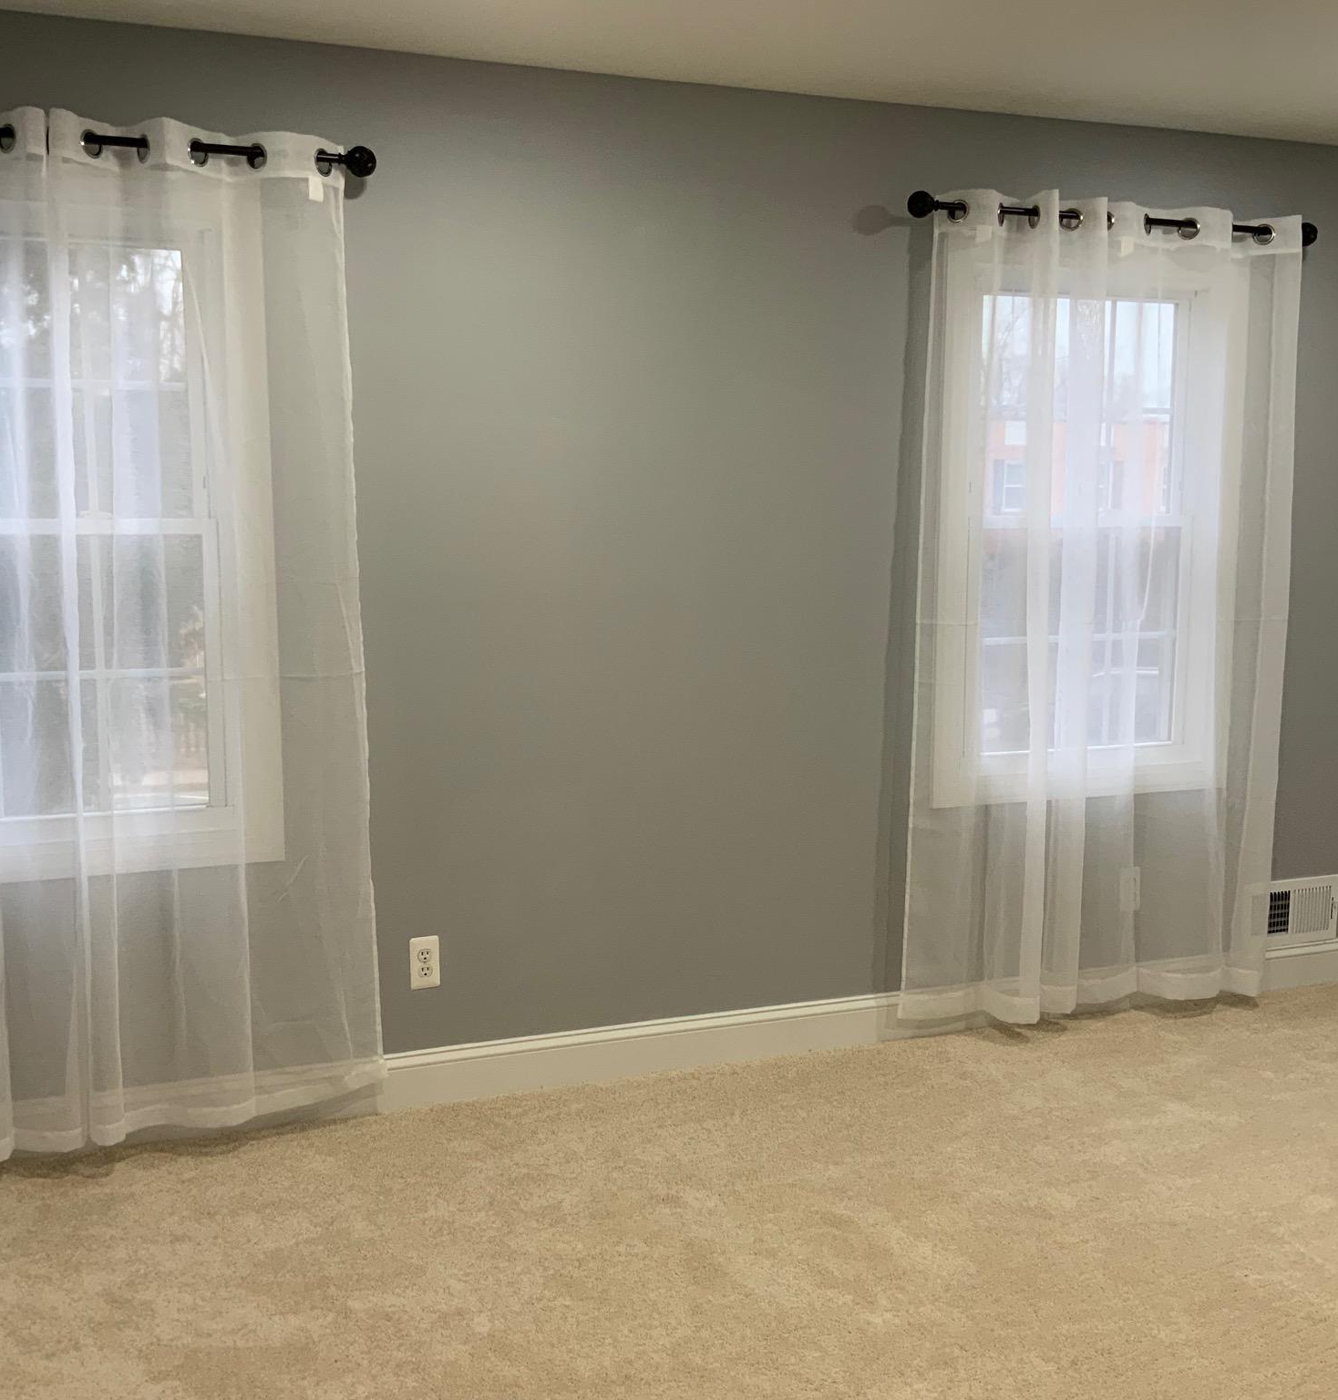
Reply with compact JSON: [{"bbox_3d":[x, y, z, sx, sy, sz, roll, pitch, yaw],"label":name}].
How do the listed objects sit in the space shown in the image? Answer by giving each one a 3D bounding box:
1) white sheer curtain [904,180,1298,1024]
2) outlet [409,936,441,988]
[{"bbox_3d":[1.148,-0.220,4.125,1.176,2.136,0.120,-3,8,-21],"label":"white sheer curtain"},{"bbox_3d":[-0.571,0.617,3.669,0.072,0.122,0.008,-3,8,-21],"label":"outlet"}]

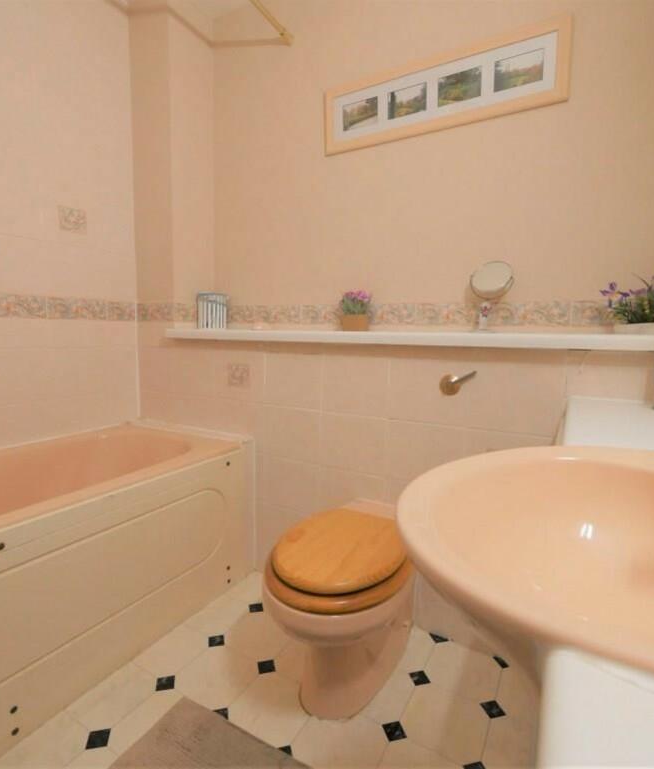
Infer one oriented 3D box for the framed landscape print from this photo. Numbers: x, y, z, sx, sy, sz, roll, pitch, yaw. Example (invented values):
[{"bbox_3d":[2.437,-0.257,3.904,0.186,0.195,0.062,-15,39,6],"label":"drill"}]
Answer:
[{"bbox_3d":[0.357,-0.992,1.424,0.829,0.241,0.018,5,8,29],"label":"framed landscape print"}]

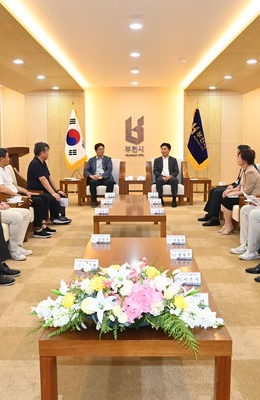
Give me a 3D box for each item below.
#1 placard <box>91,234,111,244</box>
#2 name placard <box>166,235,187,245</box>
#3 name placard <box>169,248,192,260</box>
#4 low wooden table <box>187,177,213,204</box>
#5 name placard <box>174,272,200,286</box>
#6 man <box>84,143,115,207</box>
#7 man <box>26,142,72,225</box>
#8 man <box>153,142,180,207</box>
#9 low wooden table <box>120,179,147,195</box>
[{"bbox_3d":[-0.245,0.337,3.442,0.157,0.080,0.060,0,8,0],"label":"placard"},{"bbox_3d":[0.395,0.339,3.427,0.157,0.080,0.060,0,8,0],"label":"name placard"},{"bbox_3d":[0.349,0.367,2.736,0.150,0.082,0.070,0,9,1],"label":"name placard"},{"bbox_3d":[1.328,-0.168,7.790,0.460,0.465,0.460,0,9,1],"label":"low wooden table"},{"bbox_3d":[0.358,0.480,2.462,0.157,0.080,0.060,0,8,0],"label":"name placard"},{"bbox_3d":[-0.568,-0.512,7.704,0.580,1.170,0.820,-1,9,-7],"label":"man"},{"bbox_3d":[-1.312,-0.265,6.490,0.780,1.310,0.500,-1,8,-5],"label":"man"},{"bbox_3d":[0.702,-0.511,7.699,0.540,1.170,0.800,0,9,3],"label":"man"},{"bbox_3d":[0.115,-0.187,8.764,0.500,0.500,0.500,0,8,0],"label":"low wooden table"}]

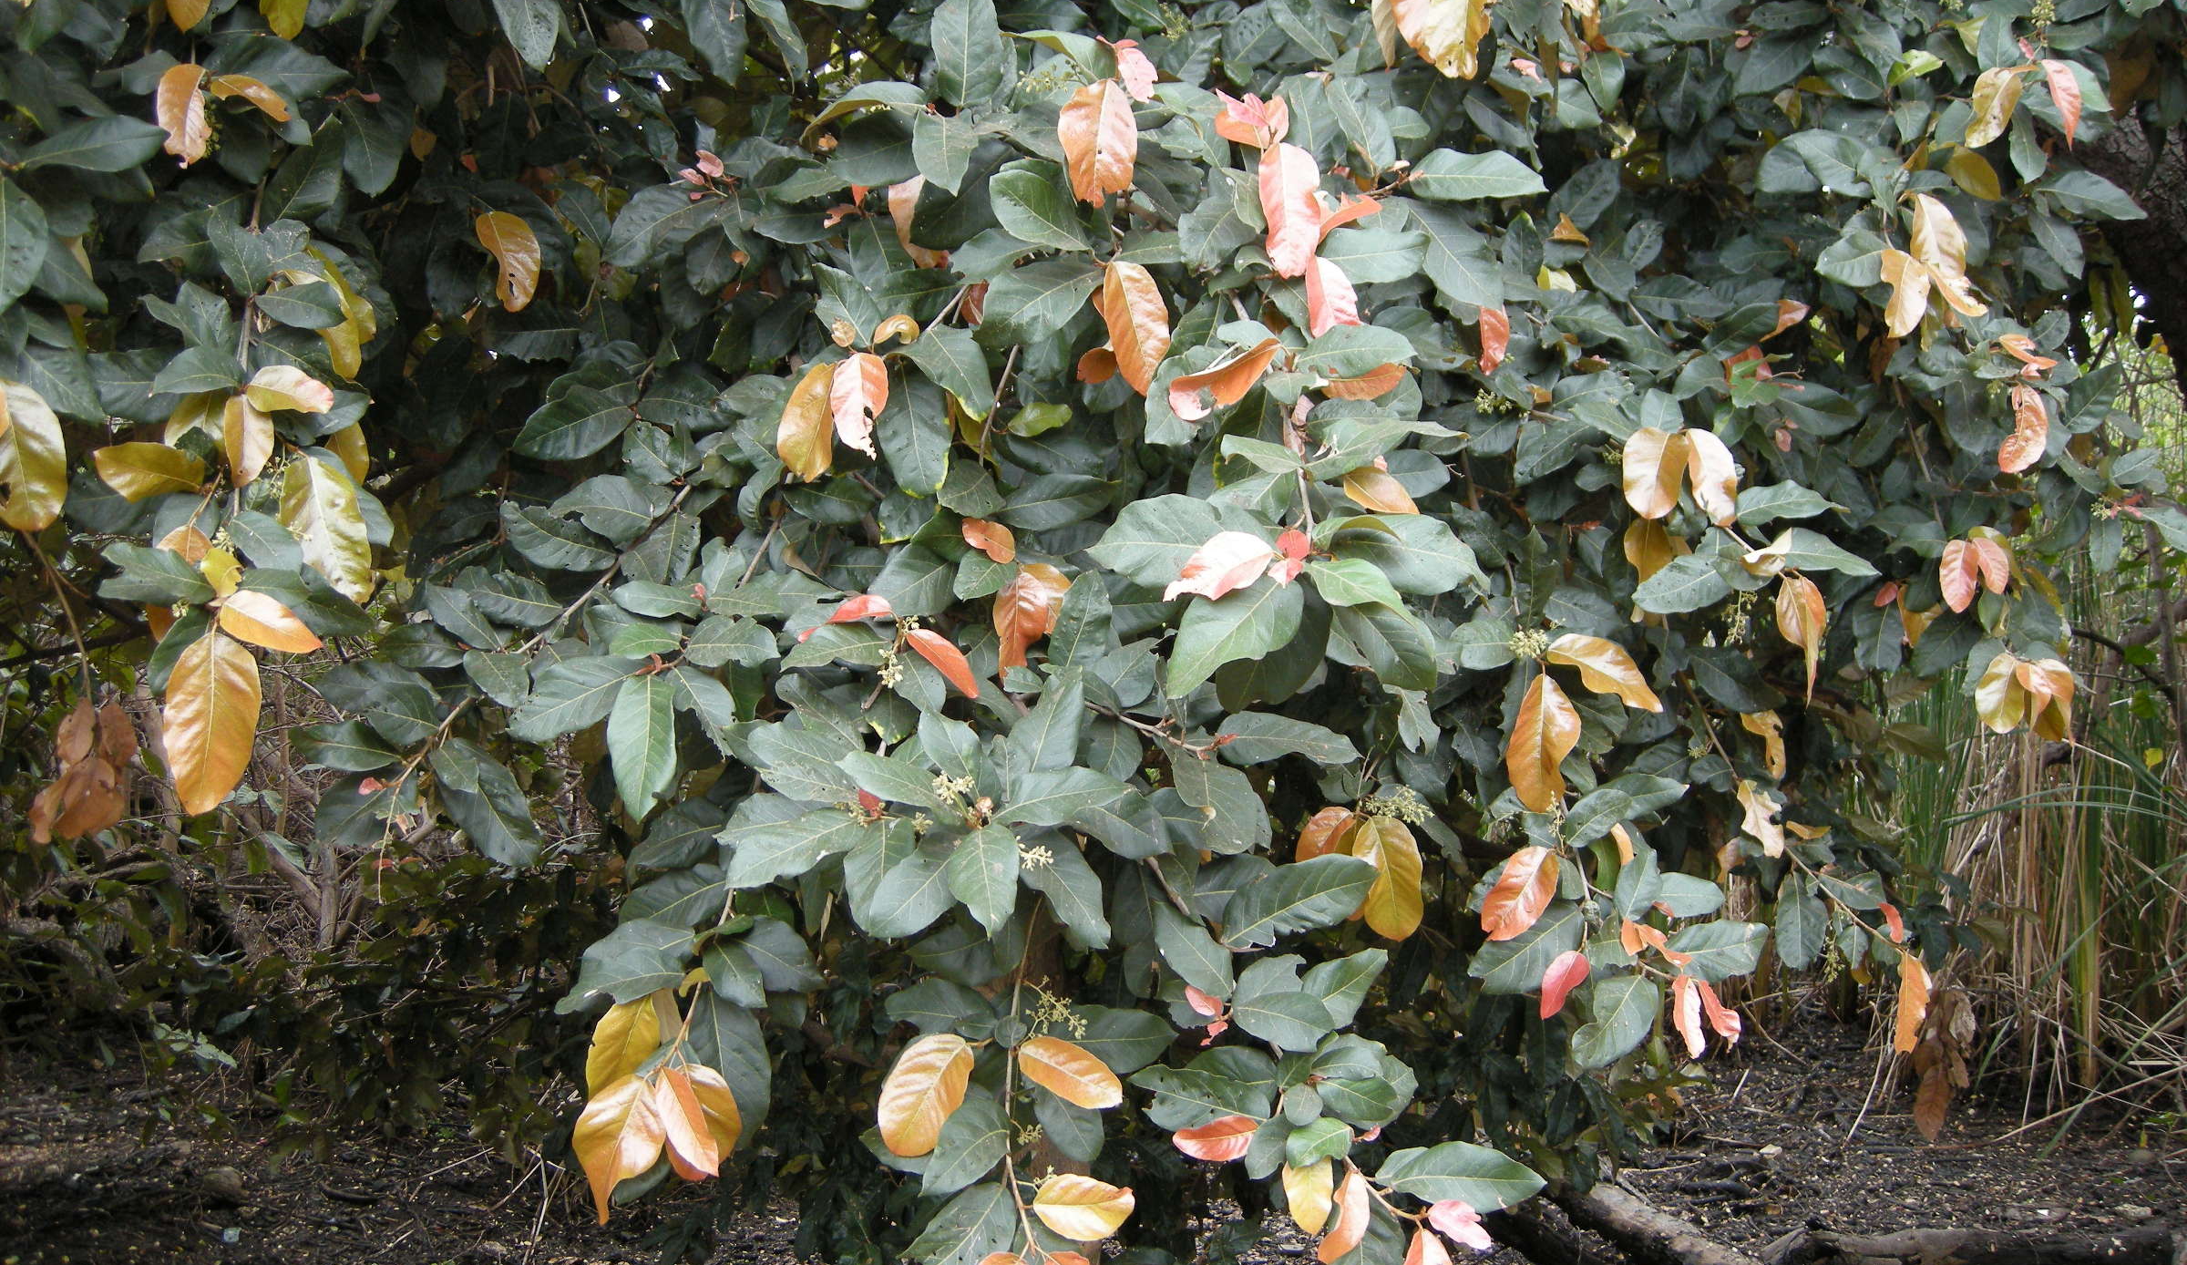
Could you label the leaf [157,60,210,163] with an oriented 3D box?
[{"bbox_3d":[-1.202,-0.690,2.950,0.064,0.139,0.030,5,-10,-23],"label":"leaf"}]

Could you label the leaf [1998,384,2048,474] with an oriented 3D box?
[{"bbox_3d":[1.261,-0.276,3.000,0.056,0.125,0.035,15,-5,21],"label":"leaf"}]

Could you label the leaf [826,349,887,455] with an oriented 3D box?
[{"bbox_3d":[-0.306,-0.299,2.900,0.072,0.143,0.030,-2,-14,-6],"label":"leaf"}]

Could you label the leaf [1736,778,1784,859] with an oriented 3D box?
[{"bbox_3d":[0.981,0.274,3.250,0.055,0.130,0.030,-28,-32,13],"label":"leaf"}]

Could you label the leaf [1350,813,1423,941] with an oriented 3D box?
[{"bbox_3d":[0.365,0.304,2.750,0.087,0.169,0.045,-8,-11,6],"label":"leaf"}]

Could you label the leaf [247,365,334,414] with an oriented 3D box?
[{"bbox_3d":[-0.981,-0.297,2.700,0.117,0.052,0.040,21,-35,-6],"label":"leaf"}]

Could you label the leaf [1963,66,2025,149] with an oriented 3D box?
[{"bbox_3d":[1.283,-0.748,3.150,0.060,0.134,0.040,22,-2,24],"label":"leaf"}]

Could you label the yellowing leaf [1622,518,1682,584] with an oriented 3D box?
[{"bbox_3d":[0.758,-0.108,3.000,0.072,0.118,0.040,6,-14,15],"label":"yellowing leaf"}]

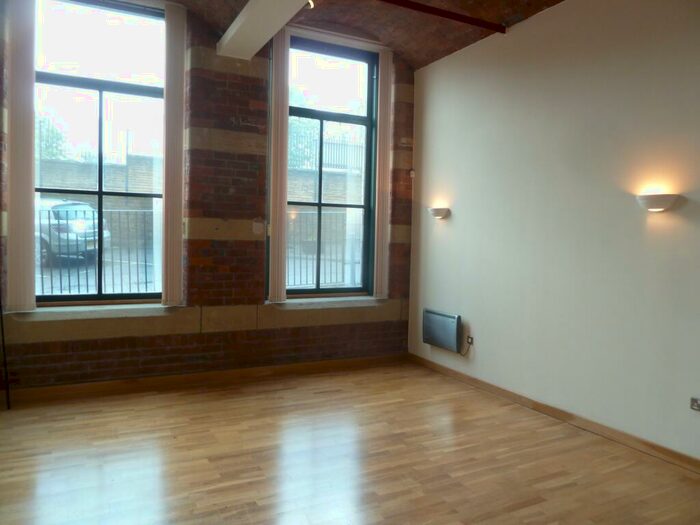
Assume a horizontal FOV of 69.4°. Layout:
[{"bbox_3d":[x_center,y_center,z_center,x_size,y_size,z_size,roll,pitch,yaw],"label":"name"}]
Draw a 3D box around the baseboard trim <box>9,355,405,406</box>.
[{"bbox_3d":[-1.190,1.245,5.576,4.323,0.135,0.030,0,2,-26],"label":"baseboard trim"}]

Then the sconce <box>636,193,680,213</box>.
[{"bbox_3d":[2.140,-0.420,3.569,0.132,0.124,0.308,0,2,-26],"label":"sconce"}]

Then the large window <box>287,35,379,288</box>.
[{"bbox_3d":[-0.267,-1.136,6.311,1.419,3.107,0.150,0,2,-26],"label":"large window"}]

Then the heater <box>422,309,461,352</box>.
[{"bbox_3d":[1.048,0.784,5.845,0.085,0.400,0.654,0,2,-26],"label":"heater"}]

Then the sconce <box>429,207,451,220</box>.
[{"bbox_3d":[1.013,-0.564,5.882,0.132,0.129,0.308,0,2,-26],"label":"sconce"}]

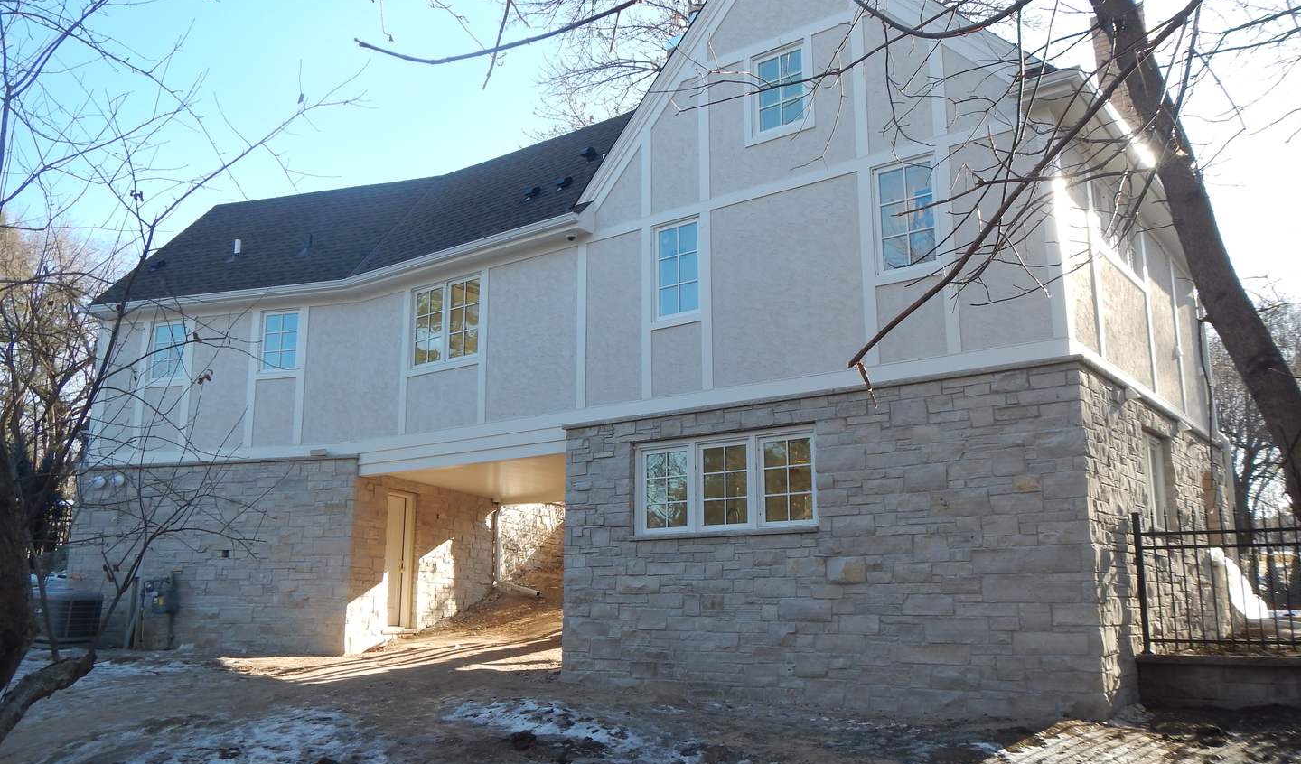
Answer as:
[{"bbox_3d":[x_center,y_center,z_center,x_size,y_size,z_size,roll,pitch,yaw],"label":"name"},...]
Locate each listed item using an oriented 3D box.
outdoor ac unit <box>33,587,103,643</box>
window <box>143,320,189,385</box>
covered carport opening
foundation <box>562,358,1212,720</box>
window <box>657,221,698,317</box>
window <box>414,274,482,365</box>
[{"bbox_3d":[-8.694,3.439,15.469,0.790,0.760,0.790,-3,-12,15],"label":"outdoor ac unit"},{"bbox_3d":[-7.907,-0.464,17.180,0.720,1.040,0.100,-4,-12,16],"label":"window"},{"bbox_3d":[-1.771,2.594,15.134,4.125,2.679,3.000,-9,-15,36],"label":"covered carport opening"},{"bbox_3d":[3.168,2.160,13.214,6.227,3.084,5.875,-9,-15,36],"label":"foundation"},{"bbox_3d":[0.322,-1.337,12.514,0.640,1.073,0.100,-9,-15,36],"label":"window"},{"bbox_3d":[-2.897,-0.845,14.927,1.392,1.108,0.110,-9,-15,36],"label":"window"}]

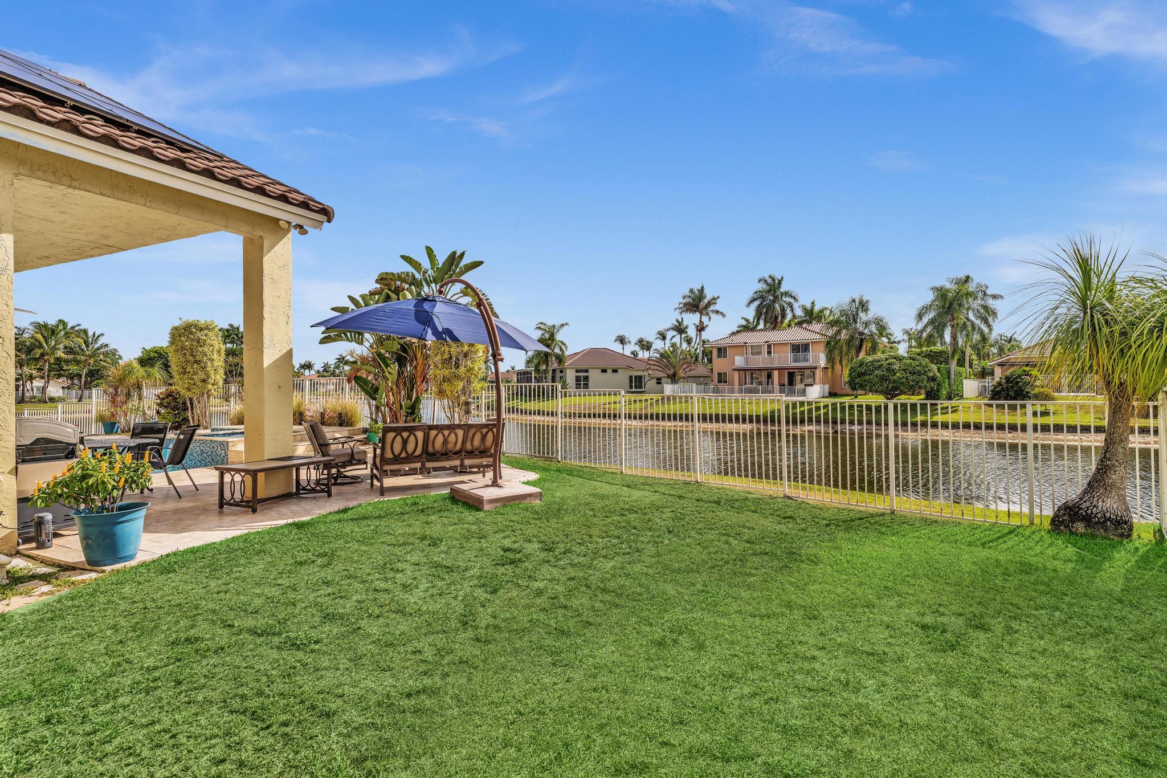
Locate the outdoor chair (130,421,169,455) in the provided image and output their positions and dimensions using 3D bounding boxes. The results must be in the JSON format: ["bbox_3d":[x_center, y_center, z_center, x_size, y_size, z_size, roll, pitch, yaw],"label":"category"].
[{"bbox_3d":[-6.370,0.970,7.950,0.570,0.900,0.650,0,0,-6],"label":"outdoor chair"}]

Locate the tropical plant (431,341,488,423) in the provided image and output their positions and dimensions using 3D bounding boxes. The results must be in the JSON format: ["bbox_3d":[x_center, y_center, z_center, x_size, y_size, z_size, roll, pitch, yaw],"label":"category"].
[{"bbox_3d":[-2.550,-0.150,11.300,1.200,2.550,1.150,0,0,-11],"label":"tropical plant"}]

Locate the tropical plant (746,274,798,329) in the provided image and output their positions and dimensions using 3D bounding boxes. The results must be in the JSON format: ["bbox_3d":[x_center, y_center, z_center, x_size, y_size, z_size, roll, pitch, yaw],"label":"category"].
[{"bbox_3d":[24.600,-6.800,72.000,6.600,16.000,6.600,0,0,0],"label":"tropical plant"}]

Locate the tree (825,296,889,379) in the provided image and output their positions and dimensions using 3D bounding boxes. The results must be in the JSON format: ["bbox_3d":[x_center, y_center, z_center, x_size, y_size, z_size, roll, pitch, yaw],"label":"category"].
[{"bbox_3d":[23.800,-3.600,48.500,5.300,9.200,5.200,0,0,0],"label":"tree"}]

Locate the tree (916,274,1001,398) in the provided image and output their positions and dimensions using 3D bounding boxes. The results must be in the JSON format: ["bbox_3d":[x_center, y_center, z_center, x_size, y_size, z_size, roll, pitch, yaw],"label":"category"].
[{"bbox_3d":[35.657,-4.953,52.500,7.000,11.900,6.900,0,0,34],"label":"tree"}]

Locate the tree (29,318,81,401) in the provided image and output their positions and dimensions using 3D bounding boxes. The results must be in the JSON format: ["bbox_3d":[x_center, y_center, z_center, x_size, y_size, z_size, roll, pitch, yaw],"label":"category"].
[{"bbox_3d":[-61.575,-3.284,64.000,4.800,9.800,4.800,0,0,-44],"label":"tree"}]

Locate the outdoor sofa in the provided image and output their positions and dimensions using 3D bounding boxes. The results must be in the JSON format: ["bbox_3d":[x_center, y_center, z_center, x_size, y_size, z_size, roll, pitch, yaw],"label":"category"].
[{"bbox_3d":[-2.110,0.935,8.000,1.870,0.930,0.820,0,0,-33],"label":"outdoor sofa"}]

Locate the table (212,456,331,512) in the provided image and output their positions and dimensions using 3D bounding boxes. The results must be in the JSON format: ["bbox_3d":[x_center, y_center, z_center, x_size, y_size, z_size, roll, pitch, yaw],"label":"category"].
[{"bbox_3d":[-3.750,1.158,6.750,0.660,0.485,1.150,0,0,23],"label":"table"}]

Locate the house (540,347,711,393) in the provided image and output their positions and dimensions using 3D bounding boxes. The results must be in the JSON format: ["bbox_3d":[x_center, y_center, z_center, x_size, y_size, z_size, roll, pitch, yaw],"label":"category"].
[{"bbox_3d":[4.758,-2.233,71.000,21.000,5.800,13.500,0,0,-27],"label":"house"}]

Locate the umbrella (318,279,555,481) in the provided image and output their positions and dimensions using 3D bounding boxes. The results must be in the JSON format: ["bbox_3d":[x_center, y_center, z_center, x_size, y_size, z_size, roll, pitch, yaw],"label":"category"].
[{"bbox_3d":[-2.150,-0.150,8.100,3.500,2.850,3.350,0,0,44],"label":"umbrella"}]

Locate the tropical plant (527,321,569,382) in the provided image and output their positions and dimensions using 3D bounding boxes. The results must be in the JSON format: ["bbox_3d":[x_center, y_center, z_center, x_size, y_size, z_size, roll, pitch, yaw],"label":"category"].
[{"bbox_3d":[-4.052,-3.592,62.000,4.800,8.000,4.800,0,0,-4],"label":"tropical plant"}]

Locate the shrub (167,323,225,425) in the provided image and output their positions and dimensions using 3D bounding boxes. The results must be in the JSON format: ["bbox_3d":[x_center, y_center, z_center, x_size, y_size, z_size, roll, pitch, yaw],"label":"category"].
[{"bbox_3d":[-8.900,-0.350,12.600,1.150,2.500,1.100,0,0,-17],"label":"shrub"}]

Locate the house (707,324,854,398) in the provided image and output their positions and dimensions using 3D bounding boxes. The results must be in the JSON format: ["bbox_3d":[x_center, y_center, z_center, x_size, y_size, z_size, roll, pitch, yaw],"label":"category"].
[{"bbox_3d":[22.600,-2.900,61.000,16.500,8.000,12.000,0,0,28],"label":"house"}]

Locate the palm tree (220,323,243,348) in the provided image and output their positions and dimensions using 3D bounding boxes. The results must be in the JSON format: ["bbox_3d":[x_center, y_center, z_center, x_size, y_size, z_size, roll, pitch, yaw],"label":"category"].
[{"bbox_3d":[-45.300,-3.700,72.000,4.300,9.800,4.300,0,0,0],"label":"palm tree"}]

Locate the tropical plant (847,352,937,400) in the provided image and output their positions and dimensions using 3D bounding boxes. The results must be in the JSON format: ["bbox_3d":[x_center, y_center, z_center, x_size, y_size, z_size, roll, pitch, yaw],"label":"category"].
[{"bbox_3d":[27.243,-1.084,48.500,7.200,4.300,6.800,0,0,29],"label":"tropical plant"}]

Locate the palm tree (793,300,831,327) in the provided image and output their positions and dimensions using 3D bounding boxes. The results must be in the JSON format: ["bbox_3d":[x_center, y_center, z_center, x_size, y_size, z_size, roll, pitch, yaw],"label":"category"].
[{"bbox_3d":[32.742,-5.622,79.000,5.300,13.500,5.300,0,0,23],"label":"palm tree"}]

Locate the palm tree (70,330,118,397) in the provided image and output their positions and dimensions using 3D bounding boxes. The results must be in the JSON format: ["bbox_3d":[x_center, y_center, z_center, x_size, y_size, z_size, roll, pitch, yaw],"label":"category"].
[{"bbox_3d":[-57.128,-2.754,64.000,4.600,8.600,4.600,0,0,-42],"label":"palm tree"}]

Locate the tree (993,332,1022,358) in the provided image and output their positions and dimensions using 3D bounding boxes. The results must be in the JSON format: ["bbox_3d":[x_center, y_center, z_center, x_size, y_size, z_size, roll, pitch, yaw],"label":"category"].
[{"bbox_3d":[54.566,-3.290,71.000,3.800,8.200,3.800,0,0,38],"label":"tree"}]

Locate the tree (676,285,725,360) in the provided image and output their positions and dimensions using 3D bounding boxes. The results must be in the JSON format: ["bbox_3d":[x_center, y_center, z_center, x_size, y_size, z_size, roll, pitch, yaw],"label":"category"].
[{"bbox_3d":[13.600,-5.300,64.000,5.400,13.300,5.400,0,0,0],"label":"tree"}]

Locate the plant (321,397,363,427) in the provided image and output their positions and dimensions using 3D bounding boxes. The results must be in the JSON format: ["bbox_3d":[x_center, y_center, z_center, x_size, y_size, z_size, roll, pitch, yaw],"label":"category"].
[{"bbox_3d":[-5.350,0.500,12.200,0.970,0.700,0.900,0,0,-22],"label":"plant"}]

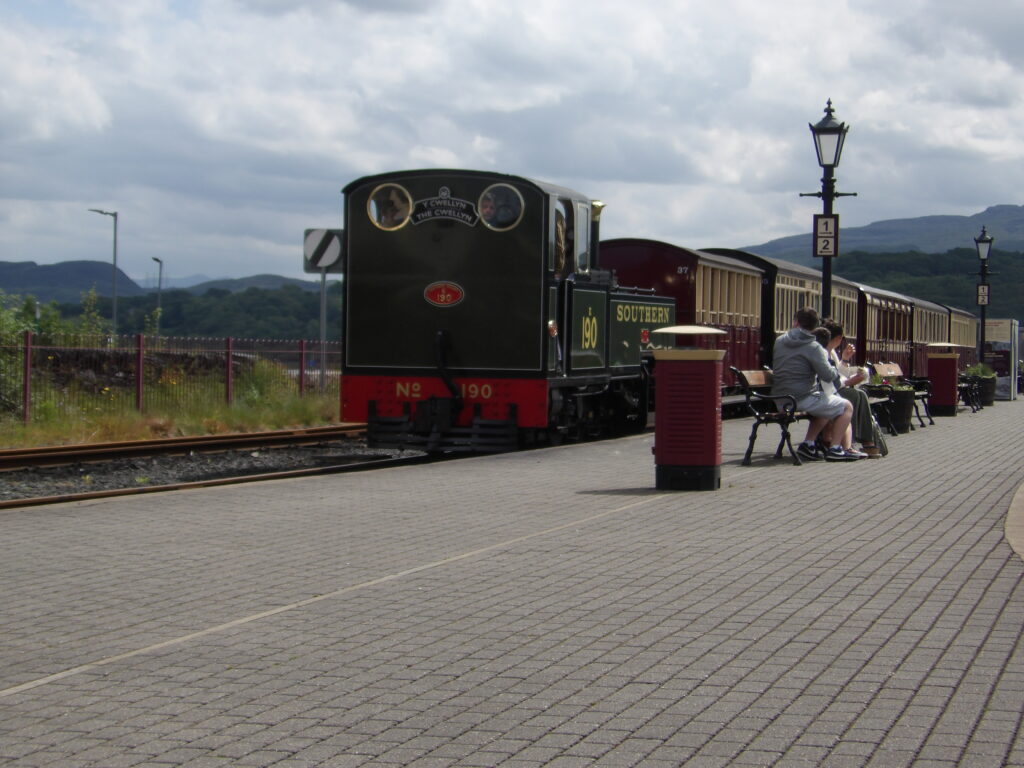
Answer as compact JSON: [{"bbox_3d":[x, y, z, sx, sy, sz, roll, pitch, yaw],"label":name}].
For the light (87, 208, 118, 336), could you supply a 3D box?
[{"bbox_3d":[-14.860,-3.320,88.000,1.050,6.000,0.300,1,1,-7],"label":"light"}]

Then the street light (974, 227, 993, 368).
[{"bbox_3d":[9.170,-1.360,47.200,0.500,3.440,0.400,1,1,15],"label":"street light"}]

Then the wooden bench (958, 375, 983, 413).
[{"bbox_3d":[7.400,0.040,39.500,0.610,0.820,2.200,1,1,15],"label":"wooden bench"}]

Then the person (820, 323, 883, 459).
[{"bbox_3d":[3.020,0.040,21.850,0.680,1.250,0.480,1,1,-6],"label":"person"}]

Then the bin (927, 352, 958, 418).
[{"bbox_3d":[6.556,-0.050,36.900,0.480,1.070,0.470,1,1,12],"label":"bin"}]

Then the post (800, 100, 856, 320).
[{"bbox_3d":[3.083,-1.077,23.700,0.560,3.440,0.400,1,1,15],"label":"post"}]

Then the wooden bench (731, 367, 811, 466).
[{"bbox_3d":[2.440,0.250,21.300,0.610,0.830,2.300,1,1,15],"label":"wooden bench"}]

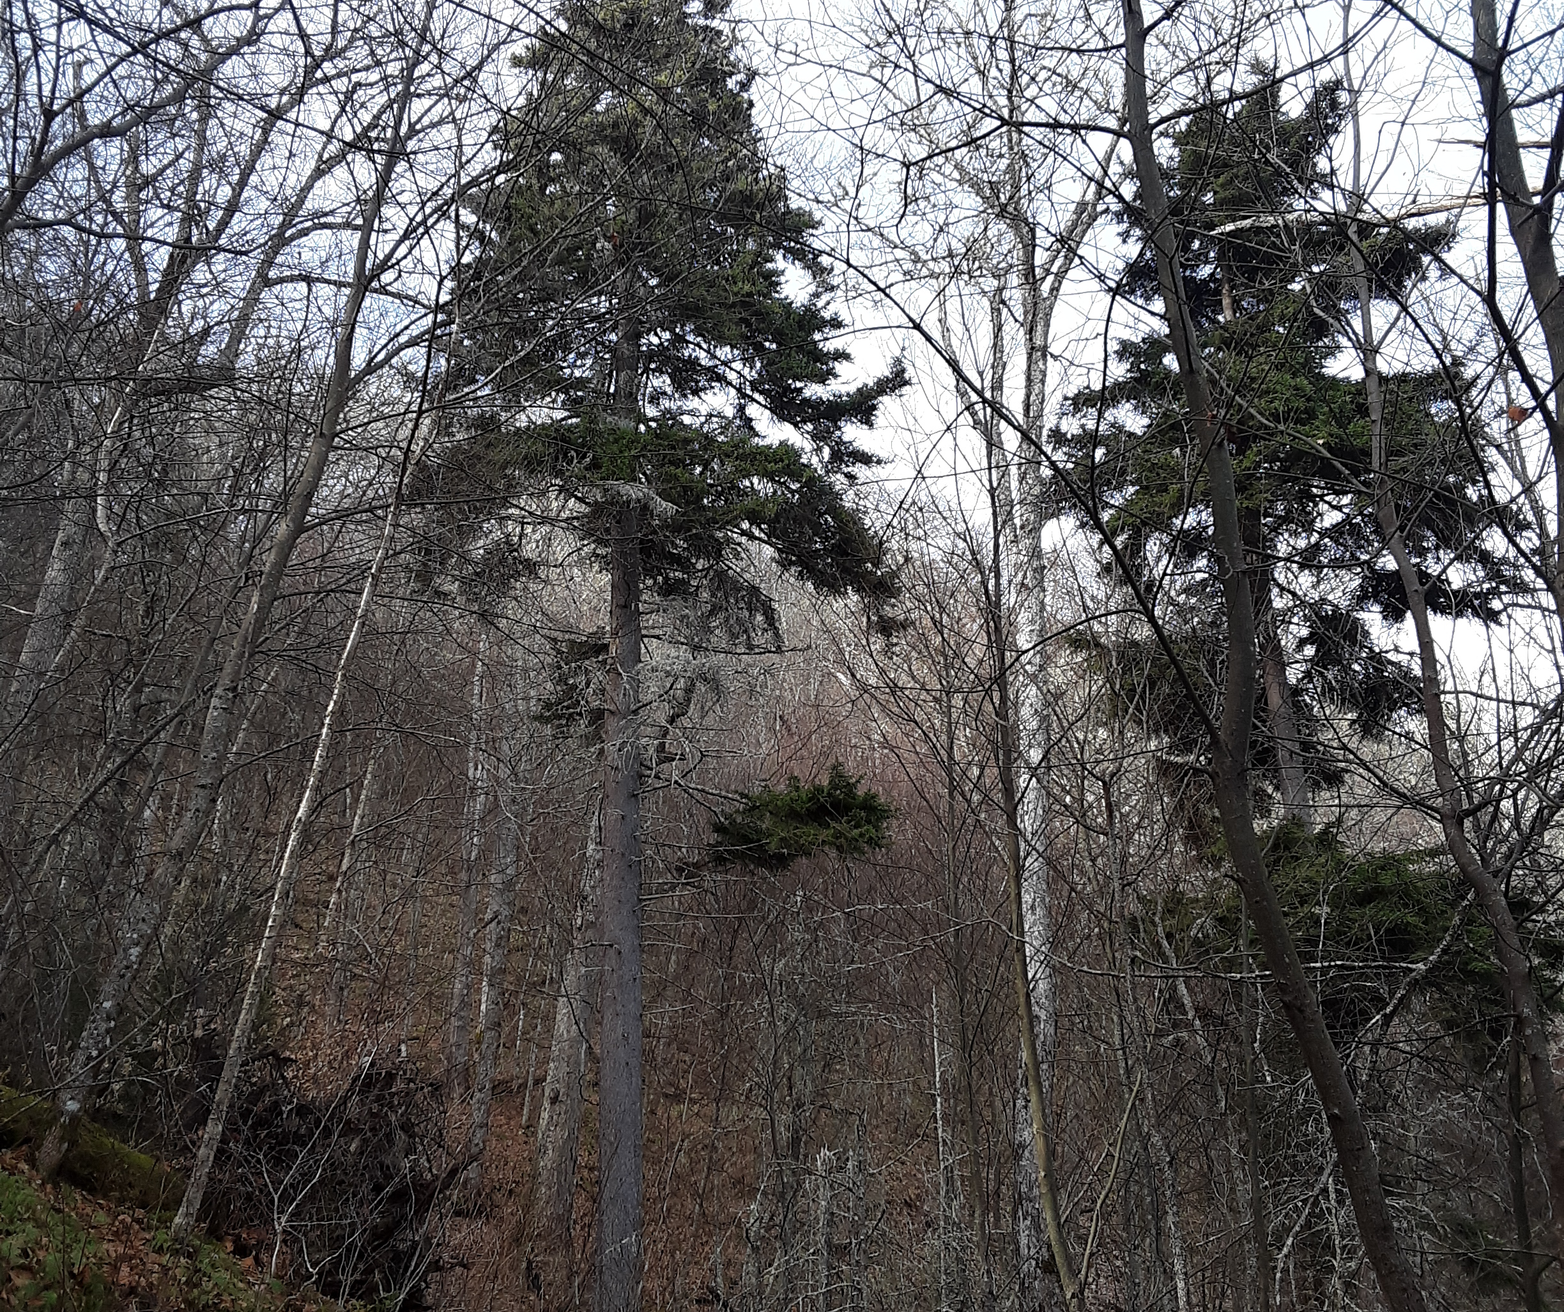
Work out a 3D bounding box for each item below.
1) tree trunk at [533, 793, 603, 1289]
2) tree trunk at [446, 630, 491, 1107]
[{"bbox_3d":[-2.084,3.818,17.084,0.398,4.840,0.398,4,-14,1],"label":"tree trunk"},{"bbox_3d":[-4.368,2.877,23.803,0.278,6.640,0.278,1,-14,0],"label":"tree trunk"}]

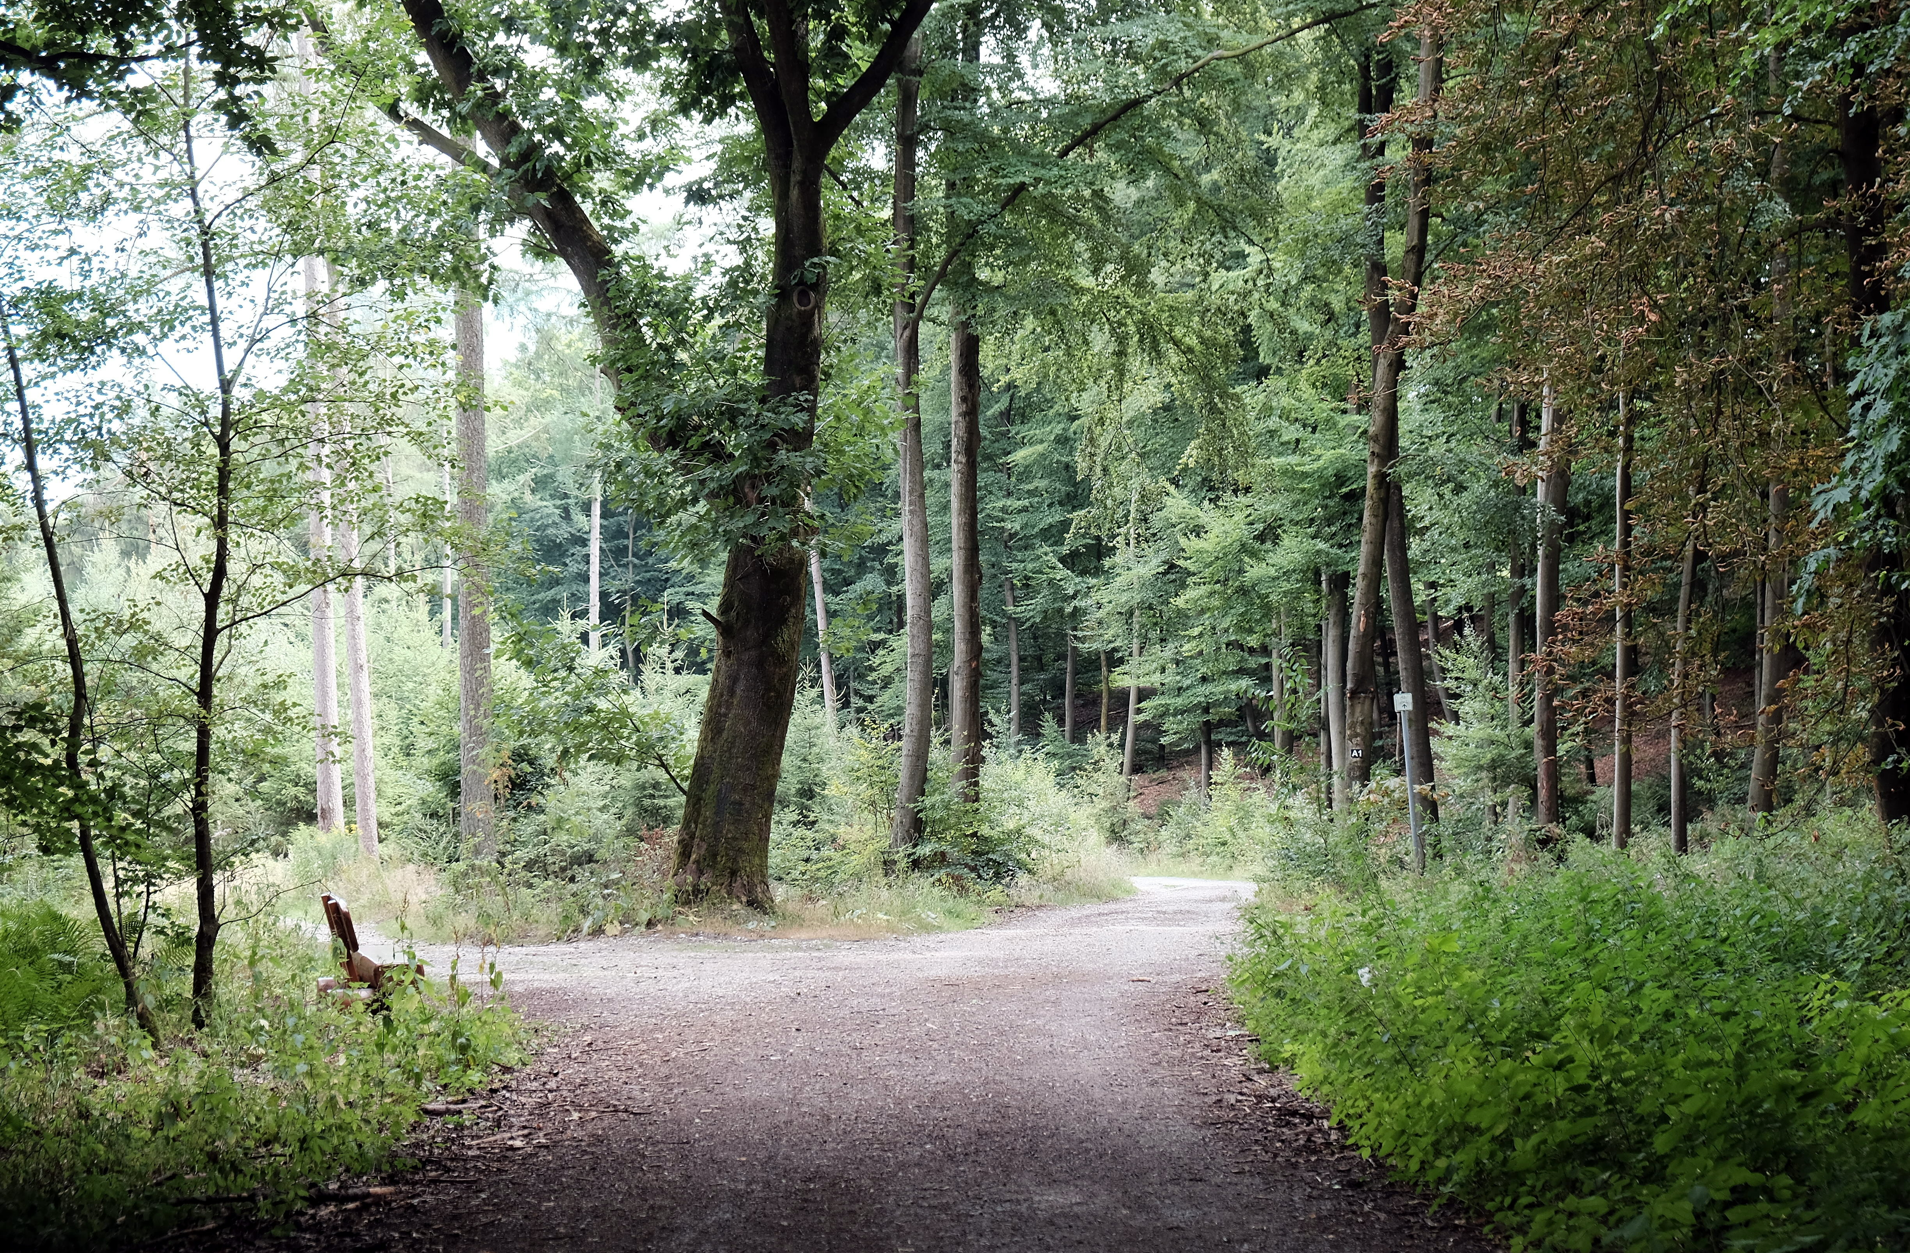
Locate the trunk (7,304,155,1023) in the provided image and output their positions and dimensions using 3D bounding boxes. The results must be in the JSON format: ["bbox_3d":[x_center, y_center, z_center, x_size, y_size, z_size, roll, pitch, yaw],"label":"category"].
[{"bbox_3d":[-5.181,0.246,20.094,0.229,4.429,0.158,-11,-2,0],"label":"trunk"}]

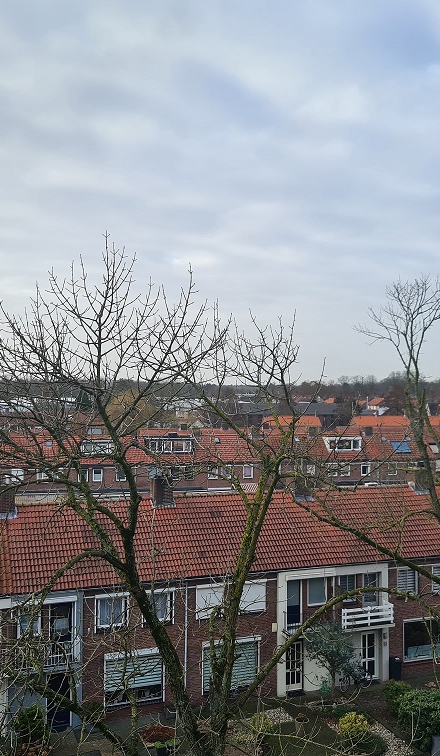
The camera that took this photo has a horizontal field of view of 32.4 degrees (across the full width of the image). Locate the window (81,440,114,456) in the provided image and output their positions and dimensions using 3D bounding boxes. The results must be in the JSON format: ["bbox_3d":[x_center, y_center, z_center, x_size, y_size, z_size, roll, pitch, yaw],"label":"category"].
[{"bbox_3d":[-13.340,7.633,83.348,3.725,1.628,2.138,1,-1,-15],"label":"window"}]

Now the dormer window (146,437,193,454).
[{"bbox_3d":[-5.670,7.558,85.636,5.056,1.783,2.351,1,-1,-15],"label":"dormer window"}]

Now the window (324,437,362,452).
[{"bbox_3d":[14.563,7.932,90.818,4.325,1.762,2.323,1,-1,-15],"label":"window"}]

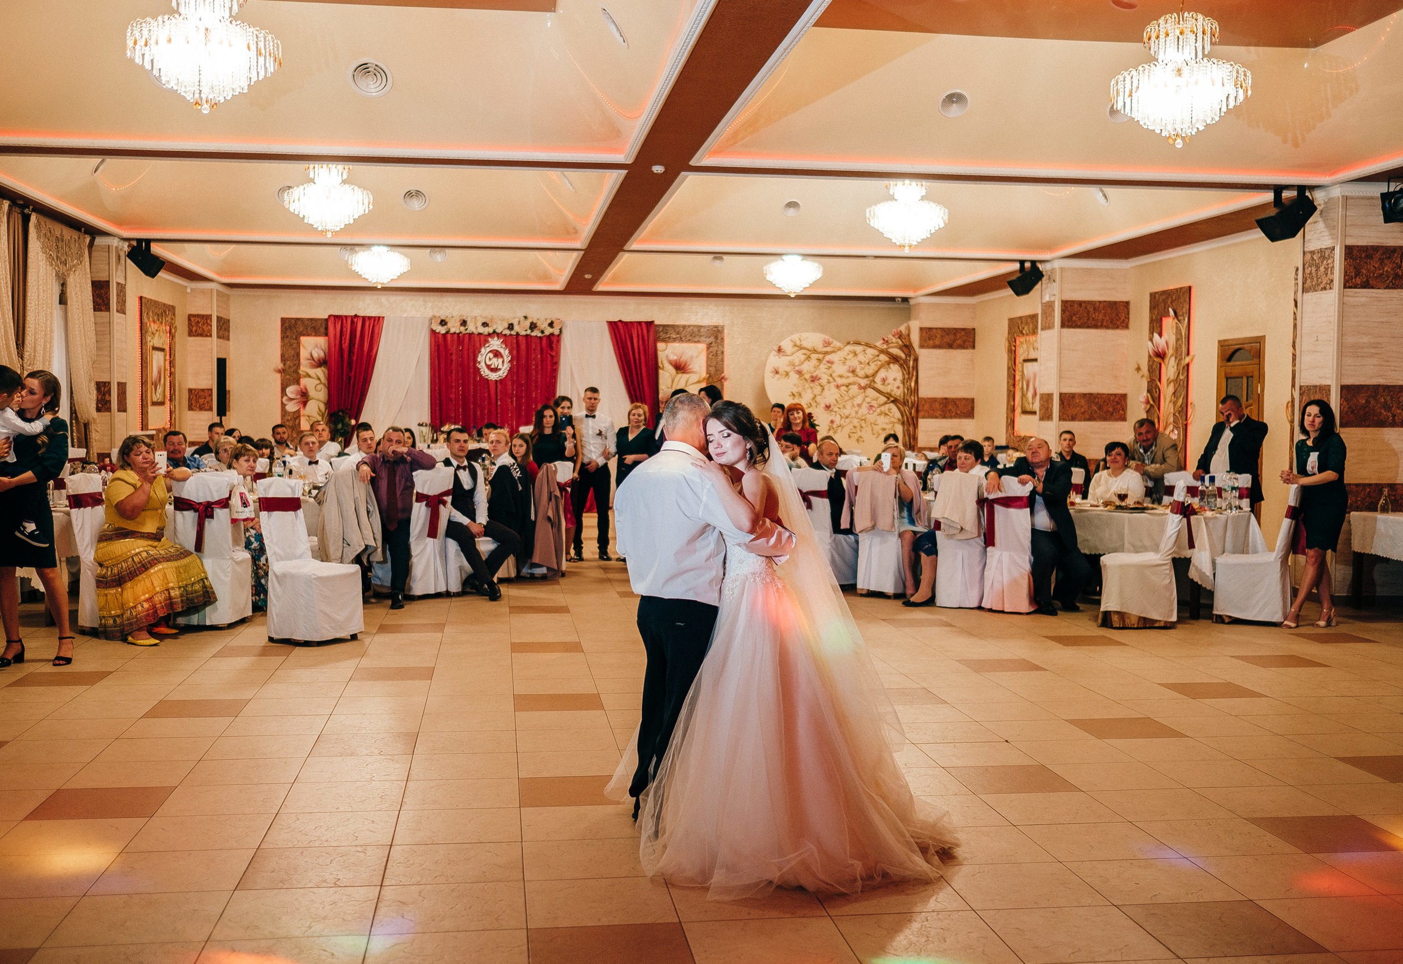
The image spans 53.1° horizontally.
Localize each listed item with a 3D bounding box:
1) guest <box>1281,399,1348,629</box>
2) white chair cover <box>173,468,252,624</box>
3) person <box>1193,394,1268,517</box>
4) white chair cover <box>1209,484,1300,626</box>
[{"bbox_3d":[4.460,0.226,10.219,0.460,1.650,0.380,2,3,25],"label":"guest"},{"bbox_3d":[-3.446,0.454,9.870,0.430,1.050,0.560,1,3,3],"label":"white chair cover"},{"bbox_3d":[4.679,0.086,12.400,0.580,1.730,0.450,3,4,40],"label":"person"},{"bbox_3d":[4.203,0.541,10.569,0.580,1.040,0.450,2,3,26],"label":"white chair cover"}]

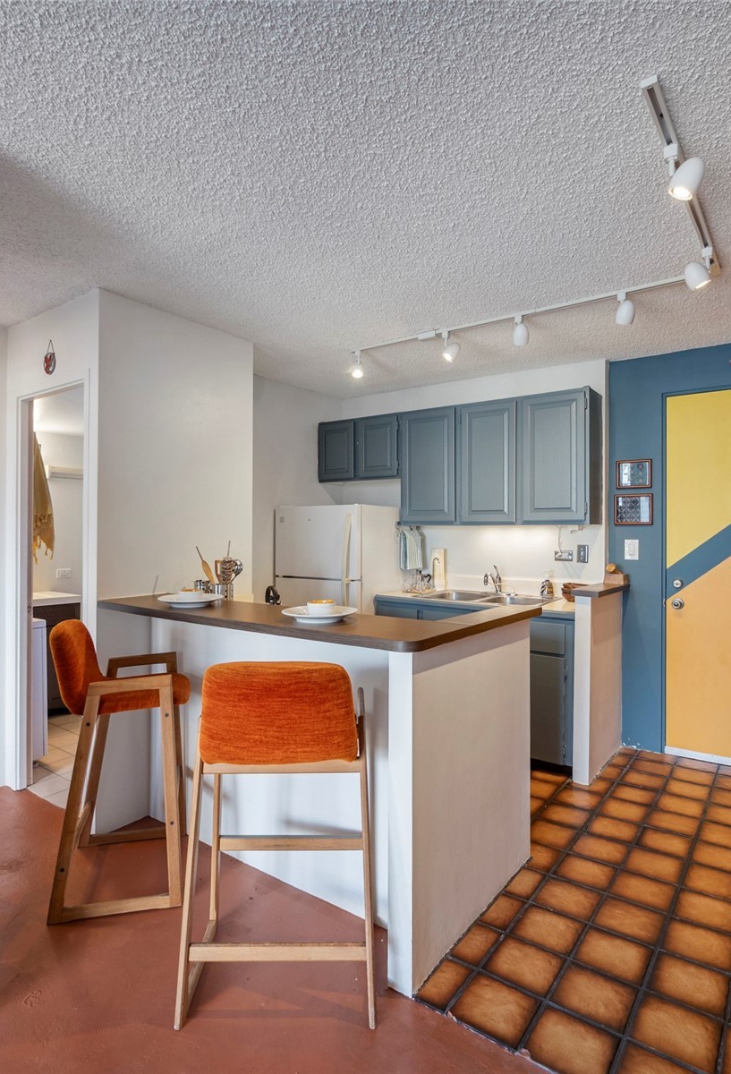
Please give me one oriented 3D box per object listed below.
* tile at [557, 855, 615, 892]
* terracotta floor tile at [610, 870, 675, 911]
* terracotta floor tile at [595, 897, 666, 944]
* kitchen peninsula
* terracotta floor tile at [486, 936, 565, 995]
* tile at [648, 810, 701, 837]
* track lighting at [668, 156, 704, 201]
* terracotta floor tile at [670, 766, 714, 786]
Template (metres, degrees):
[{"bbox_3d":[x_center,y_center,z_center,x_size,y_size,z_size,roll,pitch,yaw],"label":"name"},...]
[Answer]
[{"bbox_3d":[0.864,1.320,2.276,0.196,0.012,0.196,0,0,36],"label":"tile"},{"bbox_3d":[1.035,1.320,2.157,0.196,0.012,0.196,0,0,36],"label":"terracotta floor tile"},{"bbox_3d":[0.907,1.314,1.985,0.188,0.012,0.187,-1,-1,37],"label":"terracotta floor tile"},{"bbox_3d":[-0.231,0.809,2.509,1.659,1.013,0.960,0,0,37],"label":"kitchen peninsula"},{"bbox_3d":[0.492,1.319,1.781,0.188,0.012,0.187,-1,-1,37],"label":"terracotta floor tile"},{"bbox_3d":[1.409,1.313,2.650,0.188,0.012,0.187,-1,-1,37],"label":"tile"},{"bbox_3d":[0.923,-1.029,1.651,0.075,0.100,0.075,28,12,24],"label":"track lighting"},{"bbox_3d":[1.796,1.320,3.163,0.196,0.012,0.196,0,0,36],"label":"terracotta floor tile"}]

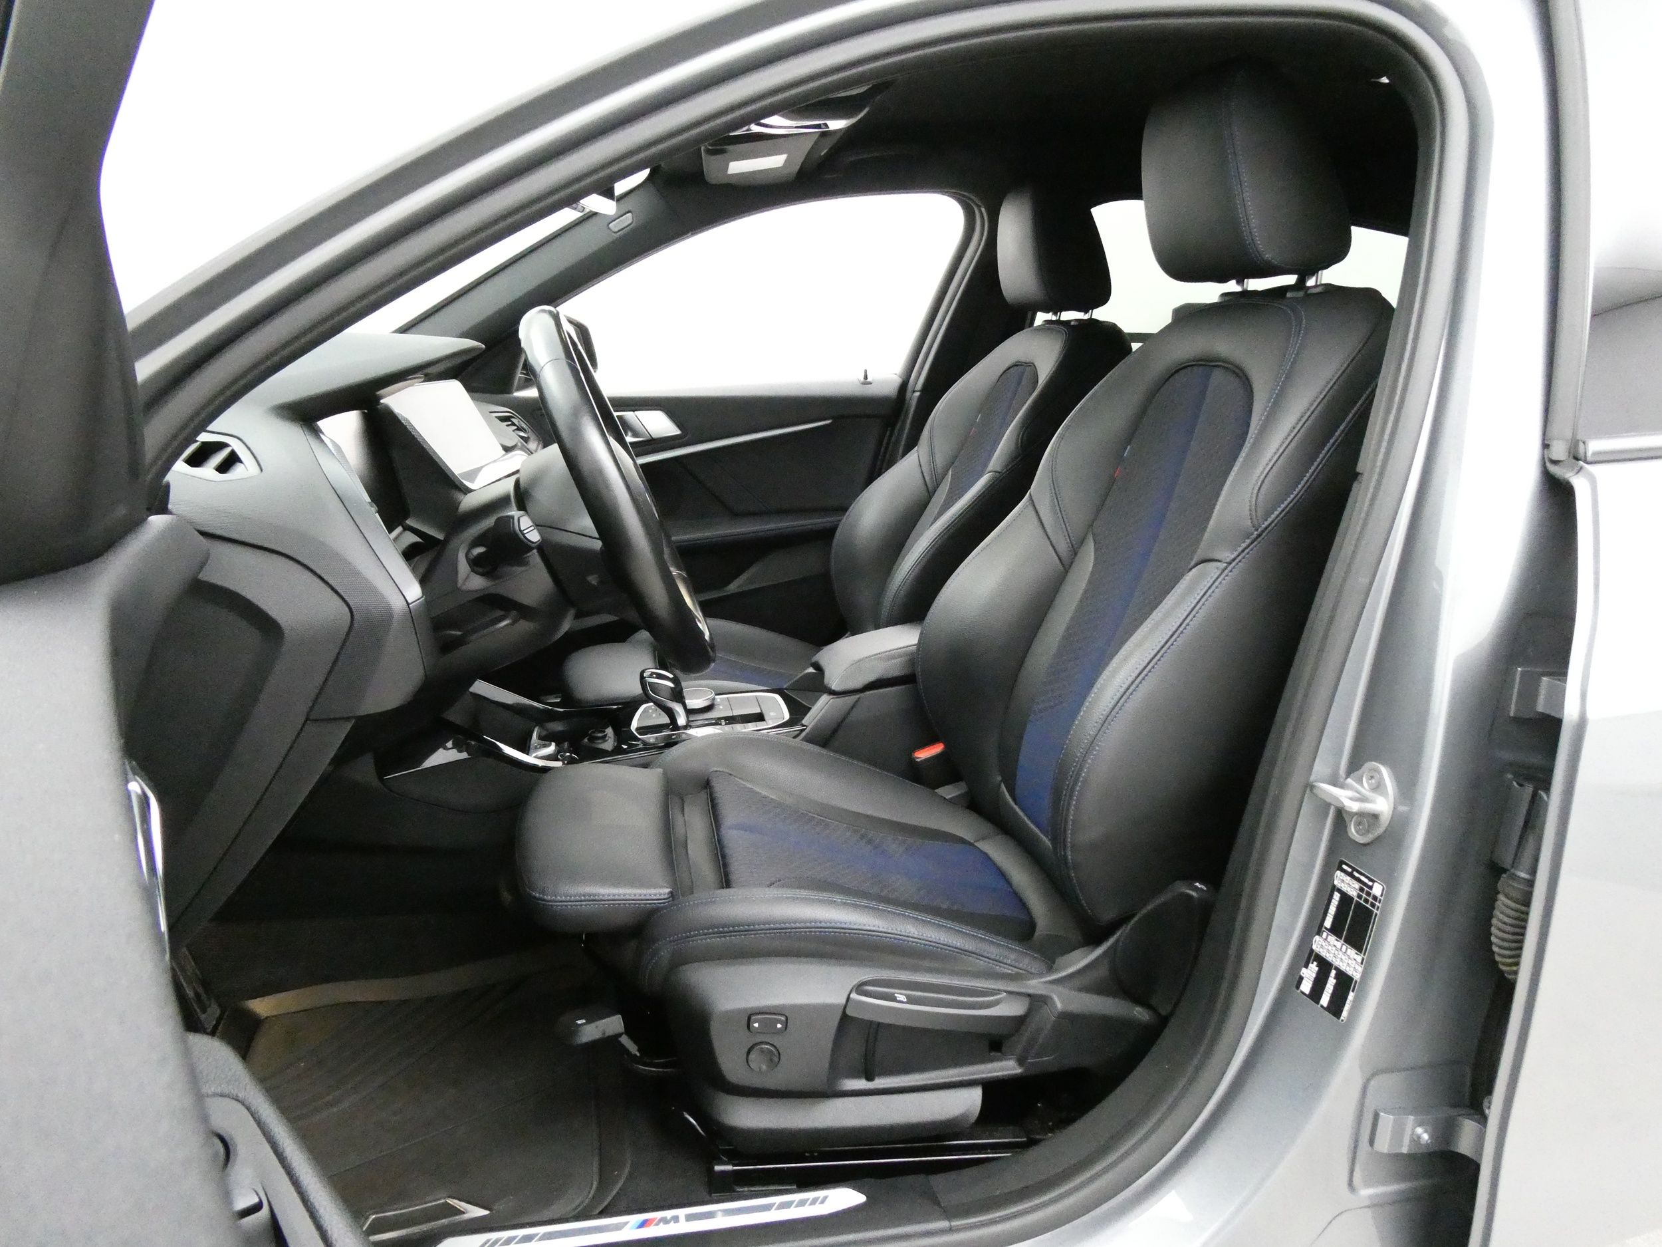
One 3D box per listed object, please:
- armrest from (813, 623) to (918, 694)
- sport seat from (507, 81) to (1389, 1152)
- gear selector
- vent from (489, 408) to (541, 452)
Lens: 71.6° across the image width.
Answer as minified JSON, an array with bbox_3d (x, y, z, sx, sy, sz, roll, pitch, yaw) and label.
[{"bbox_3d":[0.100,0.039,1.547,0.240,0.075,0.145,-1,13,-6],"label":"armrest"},{"bbox_3d":[0.117,-0.065,1.154,0.870,0.940,0.540,-1,13,-6],"label":"sport seat"},{"bbox_3d":[-0.216,0.098,1.494,0.064,0.088,0.048,-1,13,-6],"label":"gear selector"},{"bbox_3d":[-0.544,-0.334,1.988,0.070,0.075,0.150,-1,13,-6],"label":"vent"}]

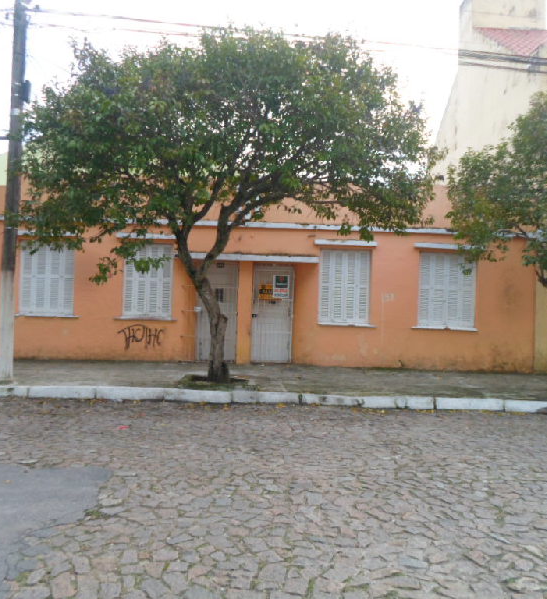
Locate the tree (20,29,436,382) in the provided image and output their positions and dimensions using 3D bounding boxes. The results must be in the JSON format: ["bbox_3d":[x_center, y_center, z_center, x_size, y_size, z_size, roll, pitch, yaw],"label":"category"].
[{"bbox_3d":[-0.740,-1.500,9.550,6.700,5.800,6.000,2,0,0],"label":"tree"}]

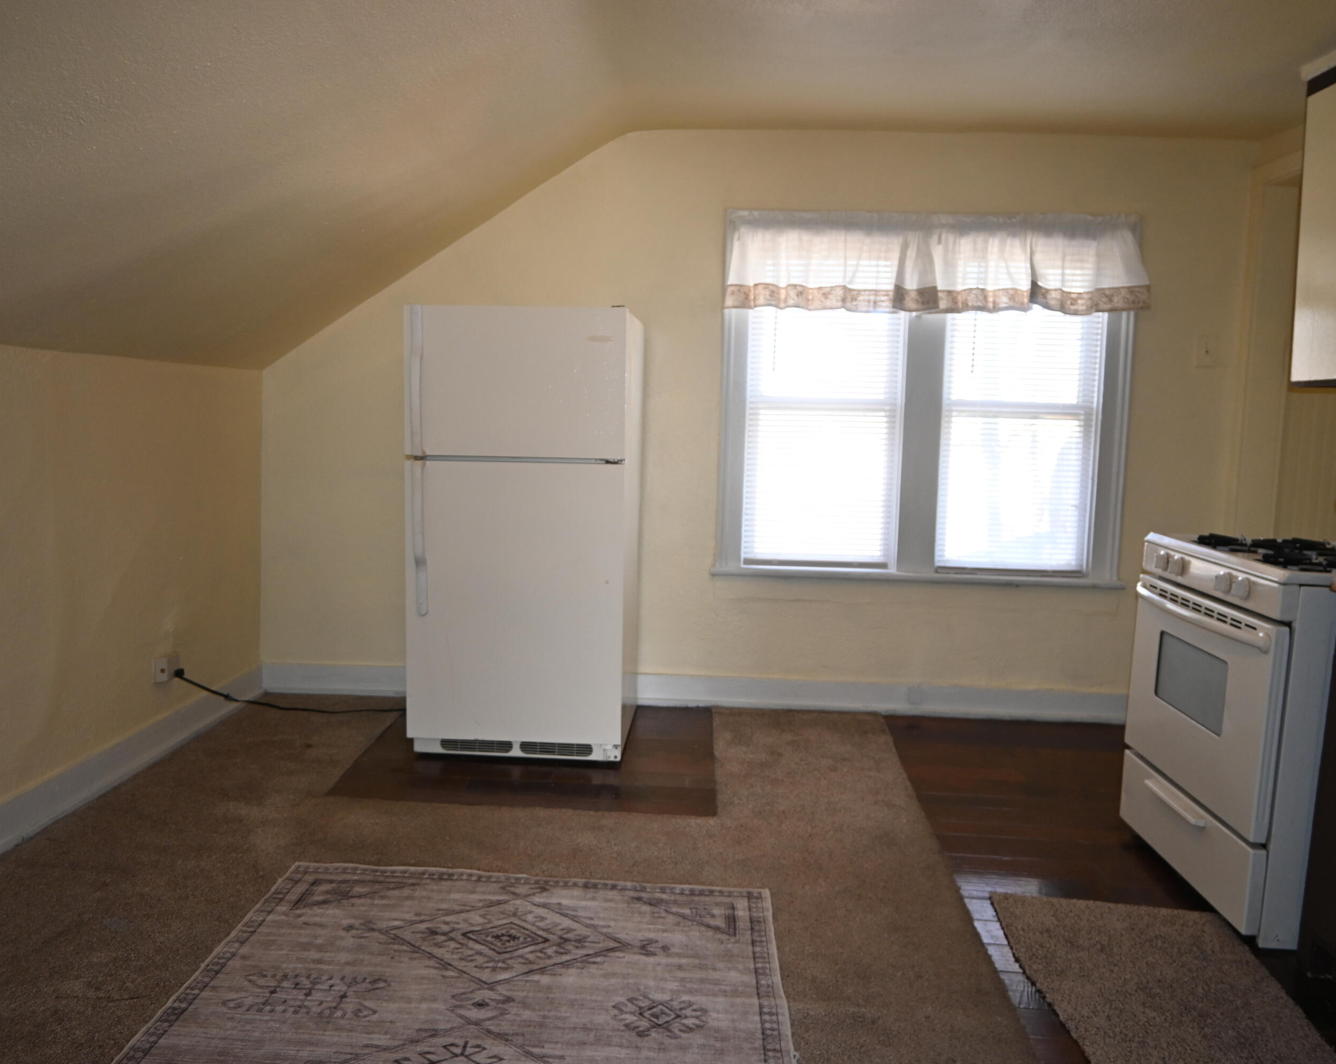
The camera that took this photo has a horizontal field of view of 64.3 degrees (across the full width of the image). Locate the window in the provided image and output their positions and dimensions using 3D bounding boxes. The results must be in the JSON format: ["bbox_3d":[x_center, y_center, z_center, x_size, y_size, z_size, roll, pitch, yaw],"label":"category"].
[{"bbox_3d":[1.076,-0.522,4.418,1.692,1.476,0.100,2,6,2],"label":"window"}]

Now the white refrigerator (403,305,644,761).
[{"bbox_3d":[-0.519,-0.008,4.052,0.767,1.610,0.750,2,6,2],"label":"white refrigerator"}]

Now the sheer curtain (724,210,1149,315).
[{"bbox_3d":[1.075,-1.080,4.279,1.681,0.397,0.090,2,6,2],"label":"sheer curtain"}]

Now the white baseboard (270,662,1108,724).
[{"bbox_3d":[0.128,0.695,4.588,3.839,0.139,0.028,2,6,2],"label":"white baseboard"}]

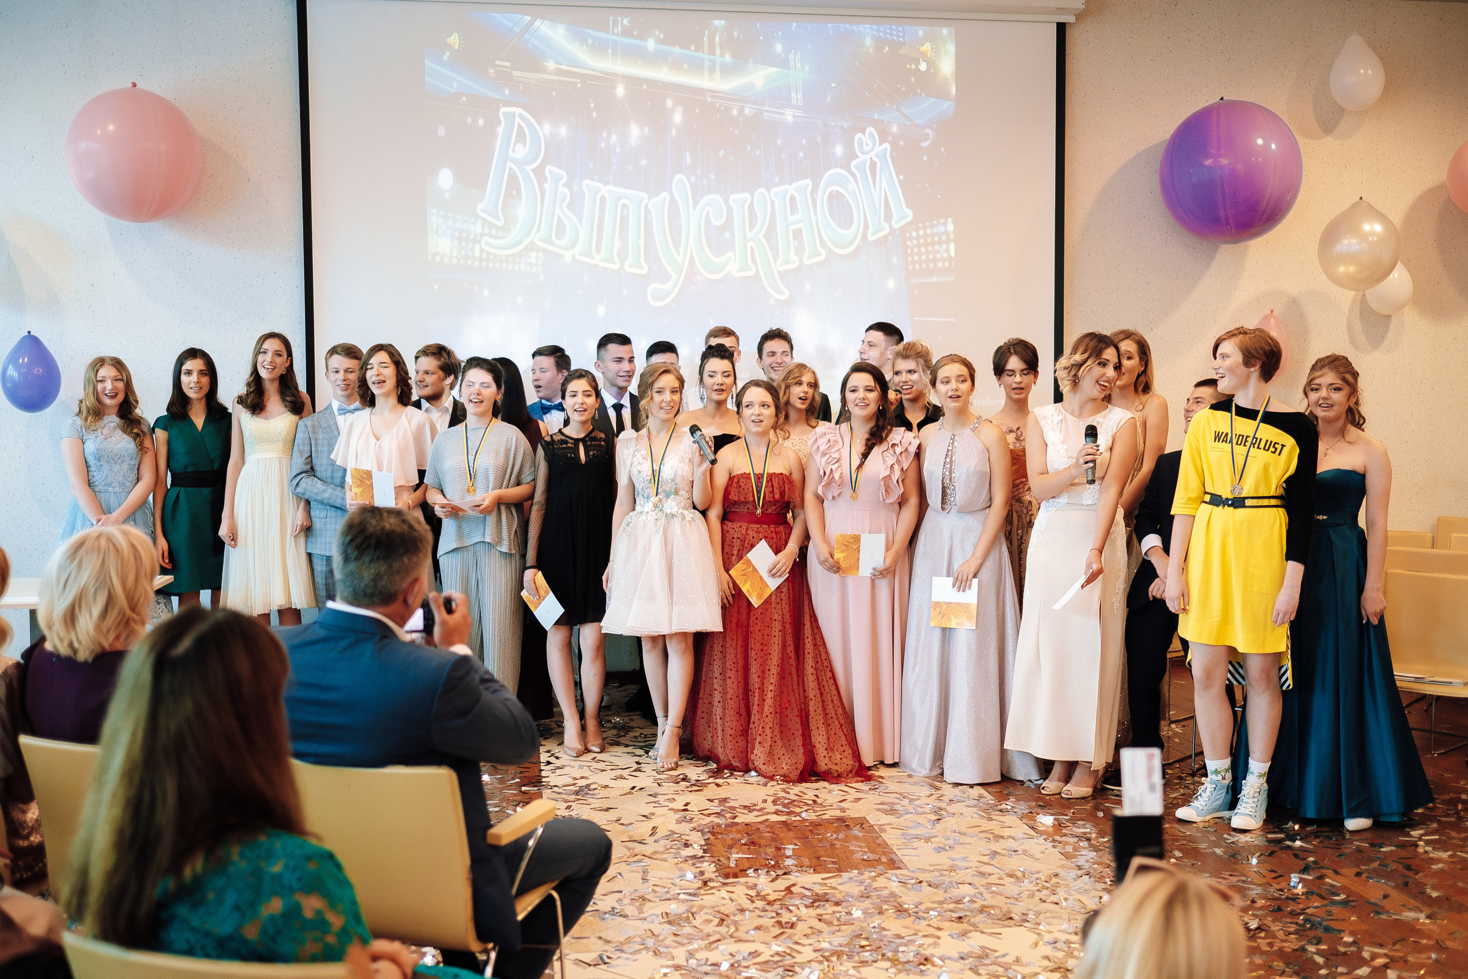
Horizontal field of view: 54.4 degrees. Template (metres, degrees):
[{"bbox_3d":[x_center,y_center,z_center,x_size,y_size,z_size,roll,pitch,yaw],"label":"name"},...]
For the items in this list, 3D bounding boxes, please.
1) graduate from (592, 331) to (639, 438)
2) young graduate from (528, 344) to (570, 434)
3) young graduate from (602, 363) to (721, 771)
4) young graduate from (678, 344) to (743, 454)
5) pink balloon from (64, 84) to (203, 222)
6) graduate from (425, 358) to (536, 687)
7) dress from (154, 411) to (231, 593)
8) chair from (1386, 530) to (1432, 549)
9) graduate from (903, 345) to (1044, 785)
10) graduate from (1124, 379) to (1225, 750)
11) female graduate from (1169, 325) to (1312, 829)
[{"bbox_3d":[-0.530,0.202,6.500,0.520,1.821,0.360,-1,4,-9],"label":"graduate"},{"bbox_3d":[-0.834,0.228,6.550,0.520,1.768,0.360,0,4,0],"label":"young graduate"},{"bbox_3d":[-0.319,0.302,6.164,0.520,1.692,0.460,-1,4,-3],"label":"young graduate"},{"bbox_3d":[-0.085,0.234,6.380,0.460,1.767,0.360,-1,4,-5],"label":"young graduate"},{"bbox_3d":[-2.870,-1.605,6.835,0.659,0.653,0.659,-1,4,-8],"label":"pink balloon"},{"bbox_3d":[-1.106,0.285,6.212,0.495,1.712,0.384,0,4,3],"label":"graduate"},{"bbox_3d":[-2.439,0.056,6.450,0.370,0.831,0.280,-2,4,-25],"label":"dress"},{"bbox_3d":[3.259,0.629,7.353,0.515,0.818,0.545,3,5,38],"label":"chair"},{"bbox_3d":[0.950,0.303,5.780,0.560,1.689,0.500,1,4,22],"label":"graduate"},{"bbox_3d":[1.838,0.343,5.858,0.505,1.606,0.424,2,4,30],"label":"graduate"},{"bbox_3d":[1.821,0.302,5.120,0.520,1.759,0.380,2,4,29],"label":"female graduate"}]

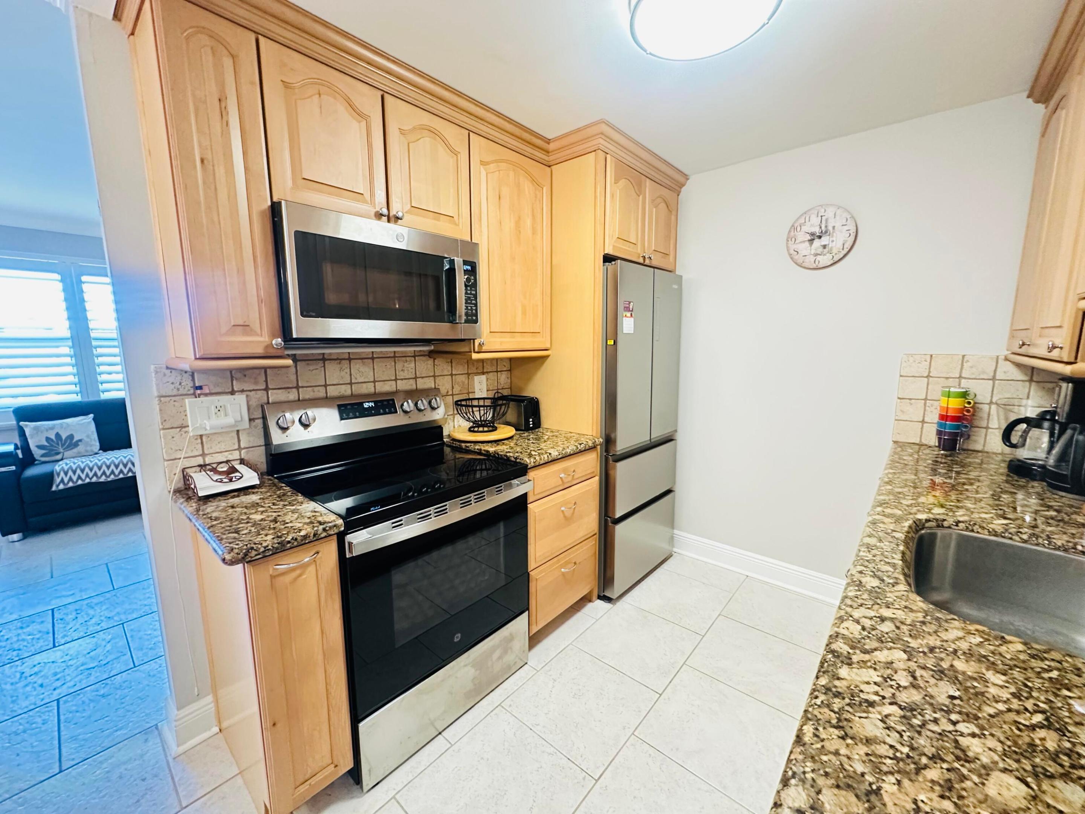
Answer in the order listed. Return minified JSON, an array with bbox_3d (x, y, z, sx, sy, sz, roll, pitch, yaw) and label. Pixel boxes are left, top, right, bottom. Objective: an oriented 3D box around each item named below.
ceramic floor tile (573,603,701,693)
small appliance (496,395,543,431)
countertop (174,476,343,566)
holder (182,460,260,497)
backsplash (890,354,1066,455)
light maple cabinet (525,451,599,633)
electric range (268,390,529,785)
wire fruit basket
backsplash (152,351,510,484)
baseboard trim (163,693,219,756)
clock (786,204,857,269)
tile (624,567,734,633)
[{"bbox_3d":[0.457,1.118,2.095,0.457,0.010,0.457,7,11,40],"label":"ceramic floor tile"},{"bbox_3d":[-0.136,0.033,2.510,0.213,0.171,0.135,7,11,40],"label":"small appliance"},{"bbox_3d":[-0.887,0.315,1.331,0.650,0.034,0.277,7,11,40],"label":"countertop"},{"bbox_3d":[-1.073,0.237,1.474,0.160,0.077,0.182,7,11,40],"label":"holder"},{"bbox_3d":[1.956,-0.009,1.915,0.630,0.429,0.012,7,11,40],"label":"backsplash"},{"bbox_3d":[-0.125,0.619,2.281,0.635,0.843,0.542,7,11,40],"label":"light maple cabinet"},{"bbox_3d":[-0.535,0.561,1.757,0.675,1.183,0.755,7,11,40],"label":"electric range"},{"bbox_3d":[-0.310,0.046,2.243,0.274,0.152,0.274,0,8,0],"label":"wire fruit basket"},{"bbox_3d":[-0.708,-0.024,2.010,0.012,0.435,1.593,7,11,40],"label":"backsplash"},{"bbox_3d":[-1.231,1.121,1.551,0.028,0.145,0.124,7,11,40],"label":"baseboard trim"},{"bbox_3d":[1.419,-0.865,2.239,0.307,0.307,0.025,7,11,40],"label":"clock"},{"bbox_3d":[0.757,1.066,2.442,0.457,0.010,0.457,7,11,40],"label":"tile"}]

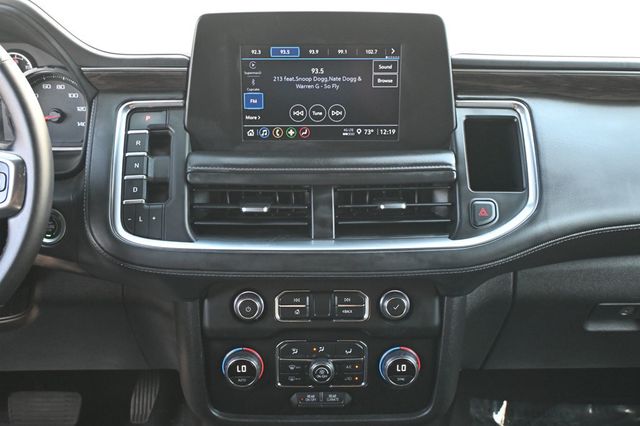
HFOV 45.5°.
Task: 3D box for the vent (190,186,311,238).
[{"bbox_3d":[-0.078,-0.001,0.868,0.134,0.058,0.040,0,14,0],"label":"vent"}]

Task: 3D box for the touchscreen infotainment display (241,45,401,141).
[{"bbox_3d":[0.001,-0.133,0.846,0.175,0.105,0.015,0,13,0],"label":"touchscreen infotainment display"}]

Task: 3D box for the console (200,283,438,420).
[{"bbox_3d":[0.001,0.159,0.905,0.272,0.153,0.060,0,13,0],"label":"console"}]

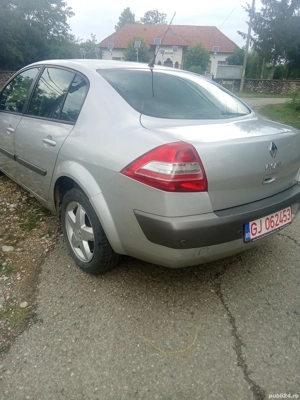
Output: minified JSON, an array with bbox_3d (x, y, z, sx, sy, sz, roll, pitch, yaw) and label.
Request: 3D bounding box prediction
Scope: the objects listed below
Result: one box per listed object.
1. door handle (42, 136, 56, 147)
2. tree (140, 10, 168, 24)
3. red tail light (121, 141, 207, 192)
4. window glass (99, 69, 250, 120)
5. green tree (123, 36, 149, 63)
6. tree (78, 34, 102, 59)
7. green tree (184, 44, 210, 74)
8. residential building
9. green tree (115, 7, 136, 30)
[{"bbox_3d":[-0.719,-0.415,2.306,0.055,0.050,0.215,-12,24,-37],"label":"door handle"},{"bbox_3d":[0.490,-25.495,54.662,4.671,11.482,4.671,3,19,0],"label":"tree"},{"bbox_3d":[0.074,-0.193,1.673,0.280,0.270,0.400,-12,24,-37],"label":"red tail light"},{"bbox_3d":[0.221,-0.775,2.447,1.200,0.110,0.717,-12,48,-37],"label":"window glass"},{"bbox_3d":[-1.506,-15.511,35.926,2.800,4.768,2.800,3,19,0],"label":"green tree"},{"bbox_3d":[-7.710,-18.469,42.406,3.735,5.576,3.735,3,19,0],"label":"tree"},{"bbox_3d":[4.937,-14.208,34.162,2.715,4.009,2.715,3,19,0],"label":"green tree"},{"bbox_3d":[2.206,-17.988,40.303,15.824,6.882,10.000,3,19,0],"label":"residential building"},{"bbox_3d":[-4.075,-24.574,51.876,3.613,11.188,3.613,3,19,0],"label":"green tree"}]

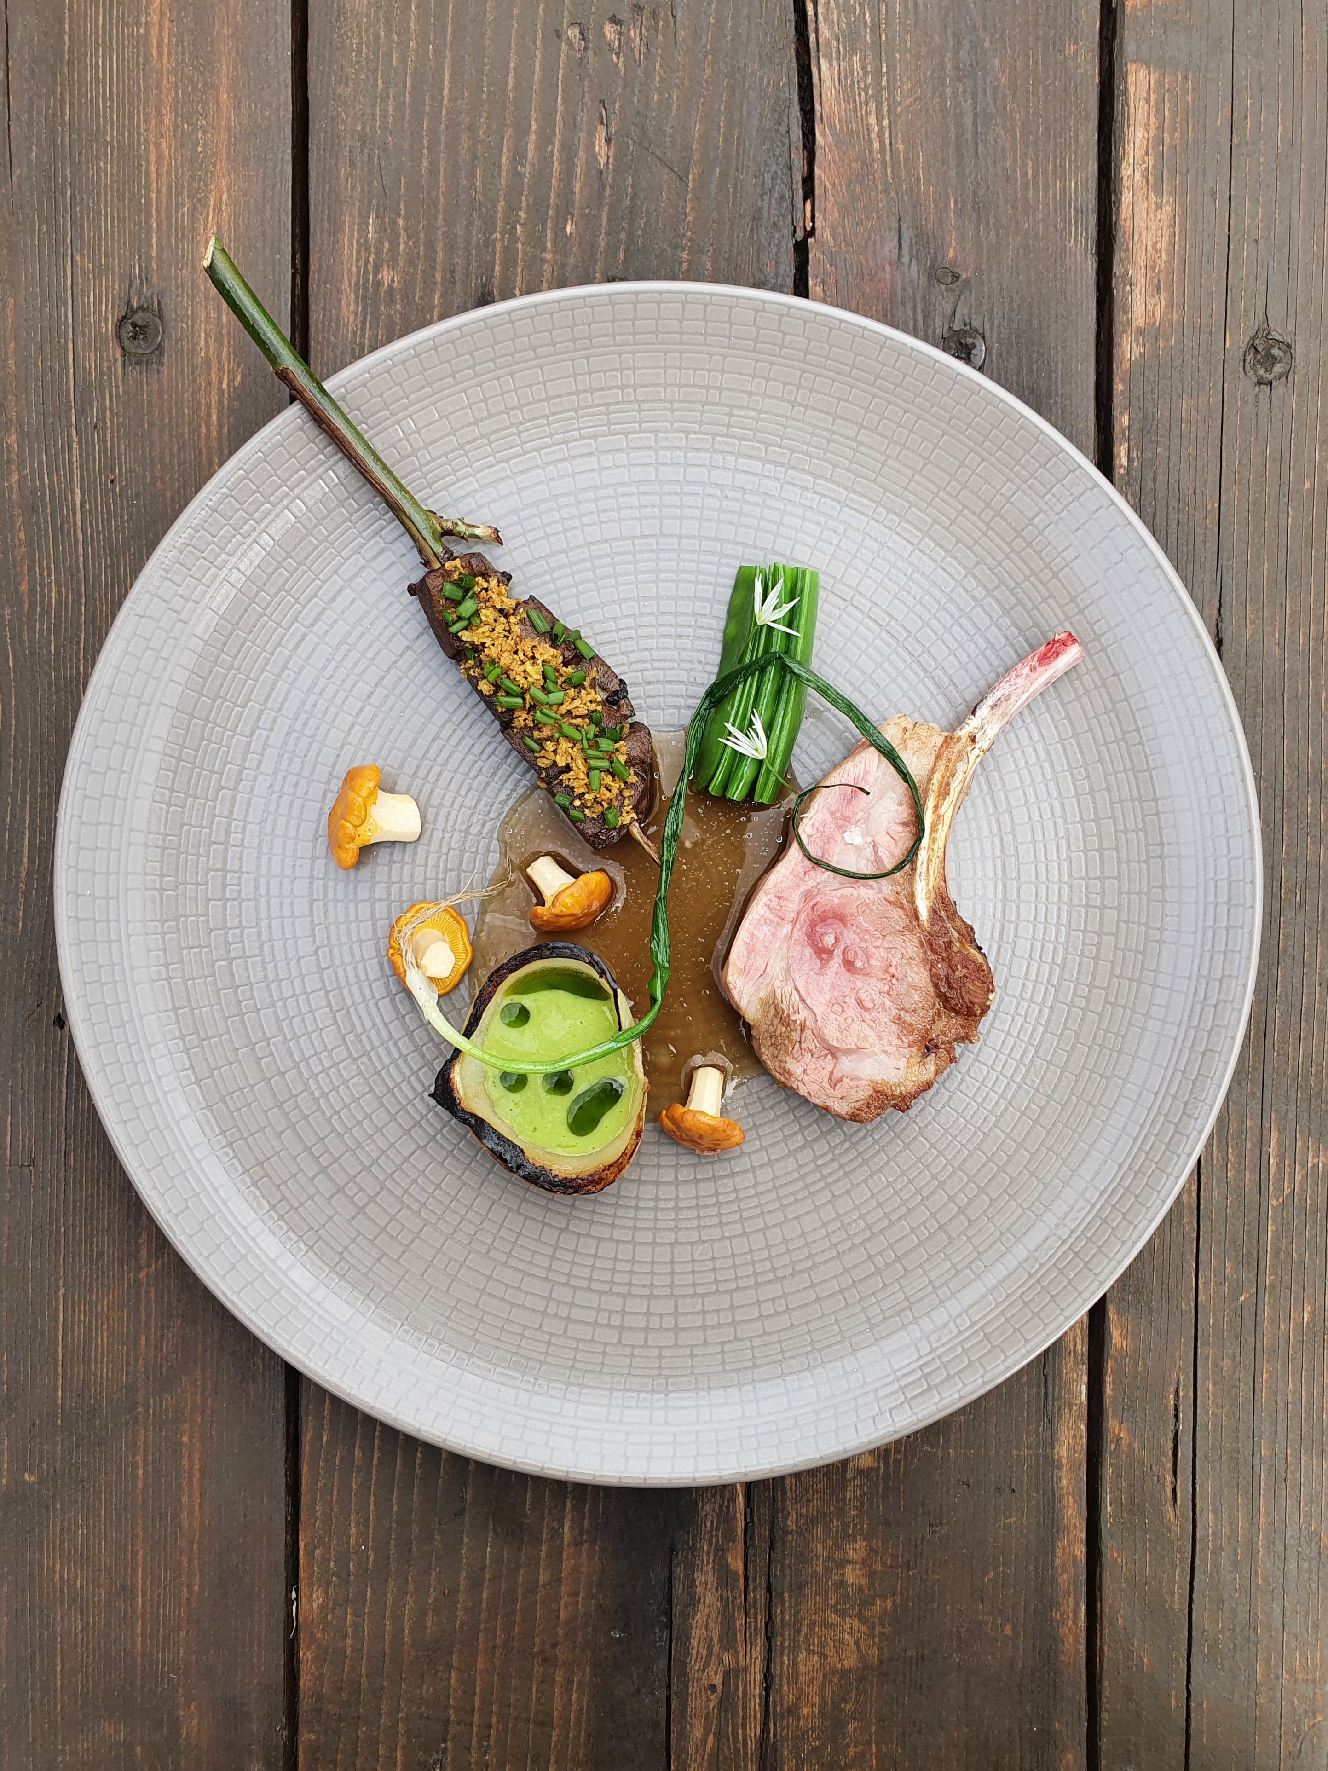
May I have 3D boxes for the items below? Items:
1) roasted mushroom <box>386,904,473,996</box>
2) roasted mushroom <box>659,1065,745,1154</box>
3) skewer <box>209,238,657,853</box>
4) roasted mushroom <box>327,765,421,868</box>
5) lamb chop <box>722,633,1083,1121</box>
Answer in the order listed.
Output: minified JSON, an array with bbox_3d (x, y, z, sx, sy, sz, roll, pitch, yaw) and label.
[{"bbox_3d":[-0.058,0.016,0.327,0.021,0.016,0.021,0,103,-15],"label":"roasted mushroom"},{"bbox_3d":[0.009,0.055,0.325,0.021,0.018,0.021,3,90,0],"label":"roasted mushroom"},{"bbox_3d":[-0.054,-0.081,0.317,0.028,0.025,0.175,-36,94,0],"label":"skewer"},{"bbox_3d":[-0.071,-0.017,0.325,0.022,0.018,0.025,7,90,0],"label":"roasted mushroom"},{"bbox_3d":[0.058,-0.007,0.323,0.064,0.024,0.126,20,90,0],"label":"lamb chop"}]

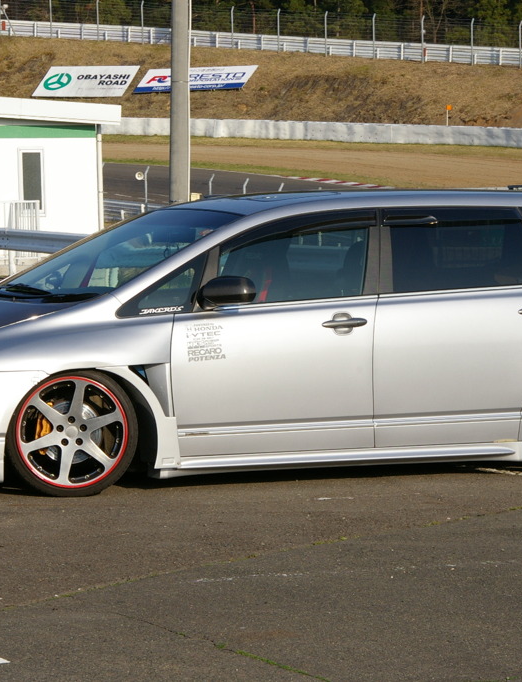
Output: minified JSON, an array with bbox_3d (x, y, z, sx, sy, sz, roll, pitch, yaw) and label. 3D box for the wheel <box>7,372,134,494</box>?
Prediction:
[{"bbox_3d":[-0.874,0.412,15.455,0.630,0.620,0.235,0,3,0],"label":"wheel"}]

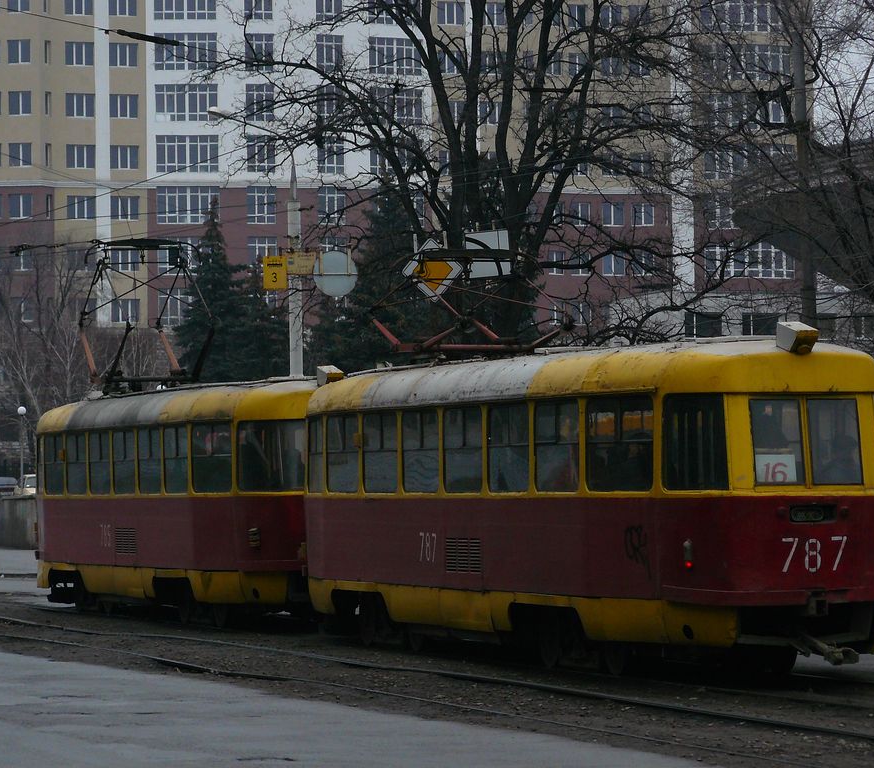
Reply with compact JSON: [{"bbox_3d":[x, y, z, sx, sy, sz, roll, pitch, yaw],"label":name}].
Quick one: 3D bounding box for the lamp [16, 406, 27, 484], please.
[{"bbox_3d":[-16.960,3.055,174.000,0.360,4.350,0.360,0,-1,0],"label":"lamp"}]

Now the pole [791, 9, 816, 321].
[{"bbox_3d":[6.895,-1.660,79.000,0.330,10.700,0.330,-2,-1,0],"label":"pole"}]

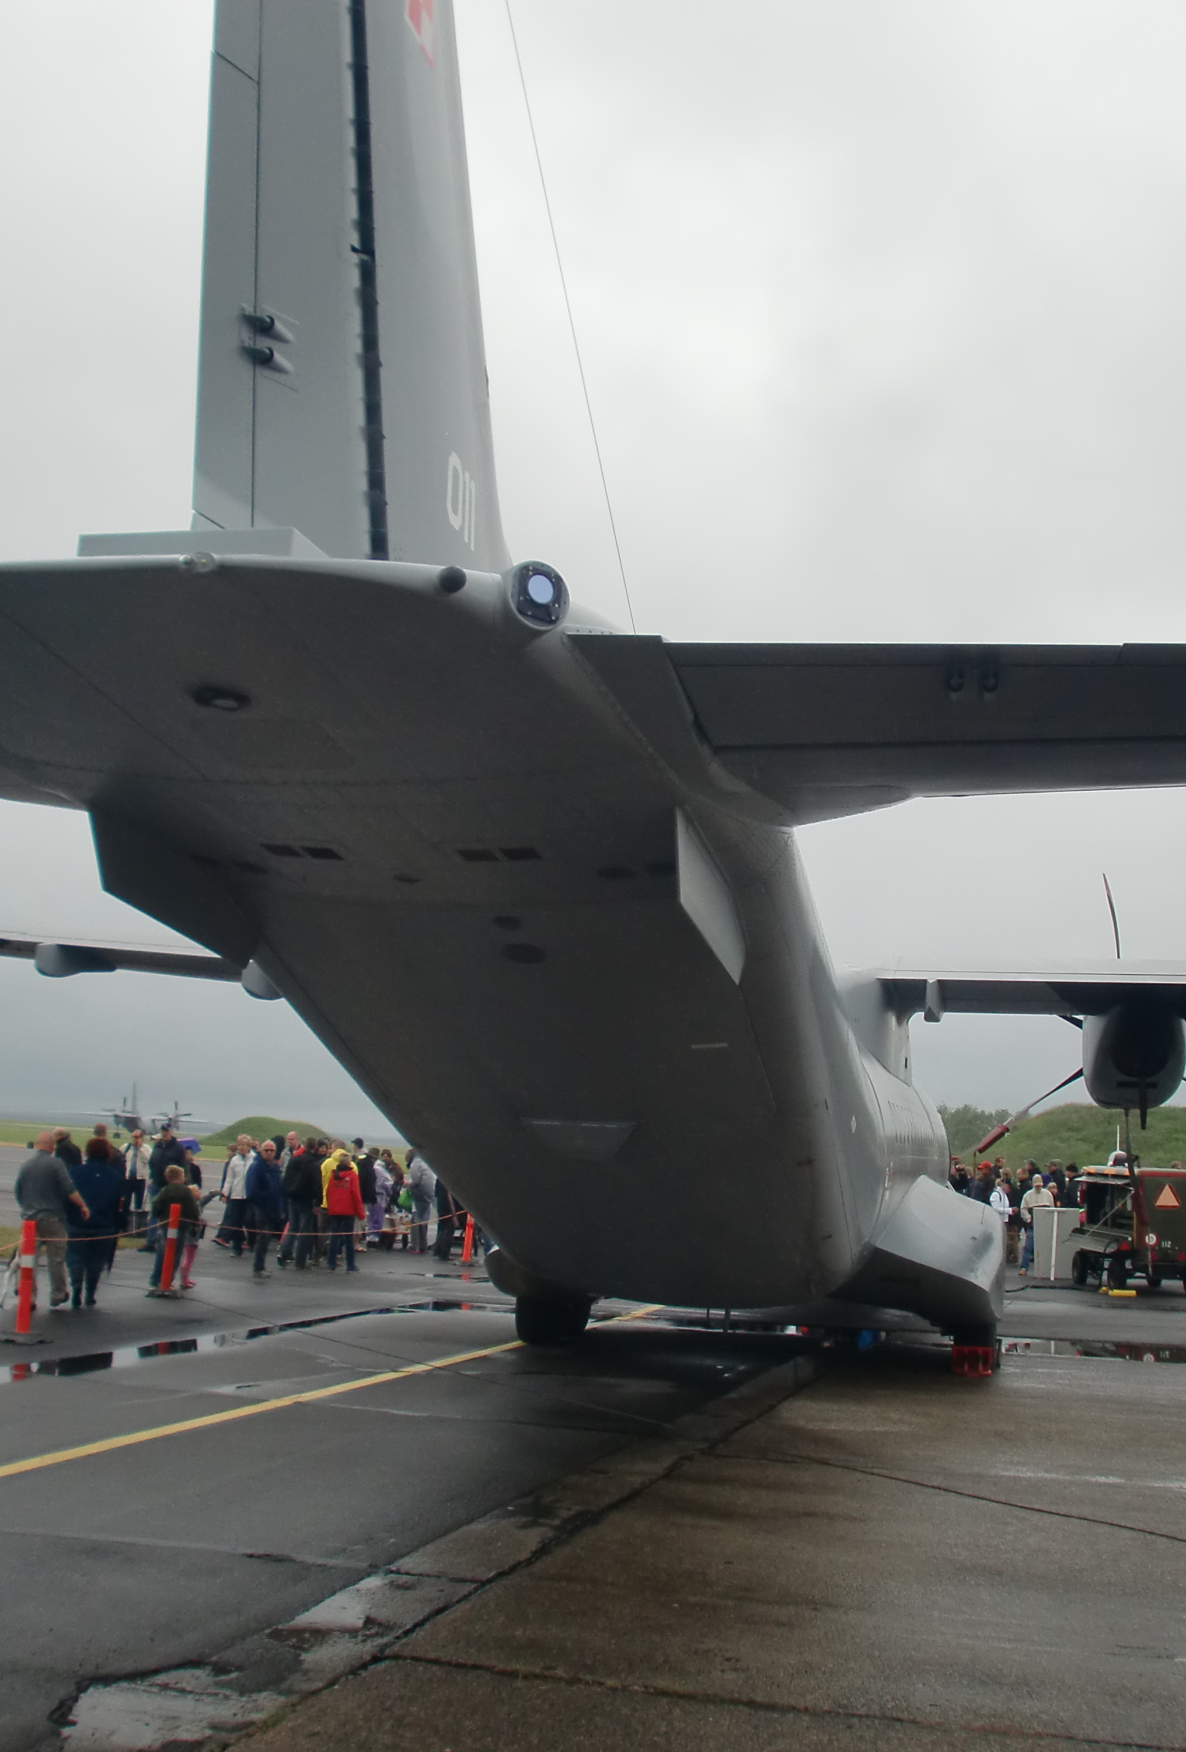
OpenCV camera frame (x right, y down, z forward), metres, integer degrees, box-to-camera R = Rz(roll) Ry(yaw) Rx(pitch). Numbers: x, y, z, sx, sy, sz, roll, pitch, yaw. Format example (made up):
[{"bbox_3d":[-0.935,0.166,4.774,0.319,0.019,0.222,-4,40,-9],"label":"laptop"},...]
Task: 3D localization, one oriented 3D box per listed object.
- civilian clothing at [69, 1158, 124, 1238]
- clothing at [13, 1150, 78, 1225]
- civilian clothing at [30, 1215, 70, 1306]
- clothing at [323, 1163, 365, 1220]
[{"bbox_3d":[-4.886,3.167,17.300,0.570,0.790,0.360,5,-9,-14],"label":"civilian clothing"},{"bbox_3d":[-5.554,3.165,17.800,0.580,0.749,0.400,0,-9,18],"label":"clothing"},{"bbox_3d":[-5.517,3.896,17.800,0.400,0.907,0.400,0,-9,18],"label":"civilian clothing"},{"bbox_3d":[-3.425,4.378,24.300,0.540,0.735,0.360,1,-9,12],"label":"clothing"}]

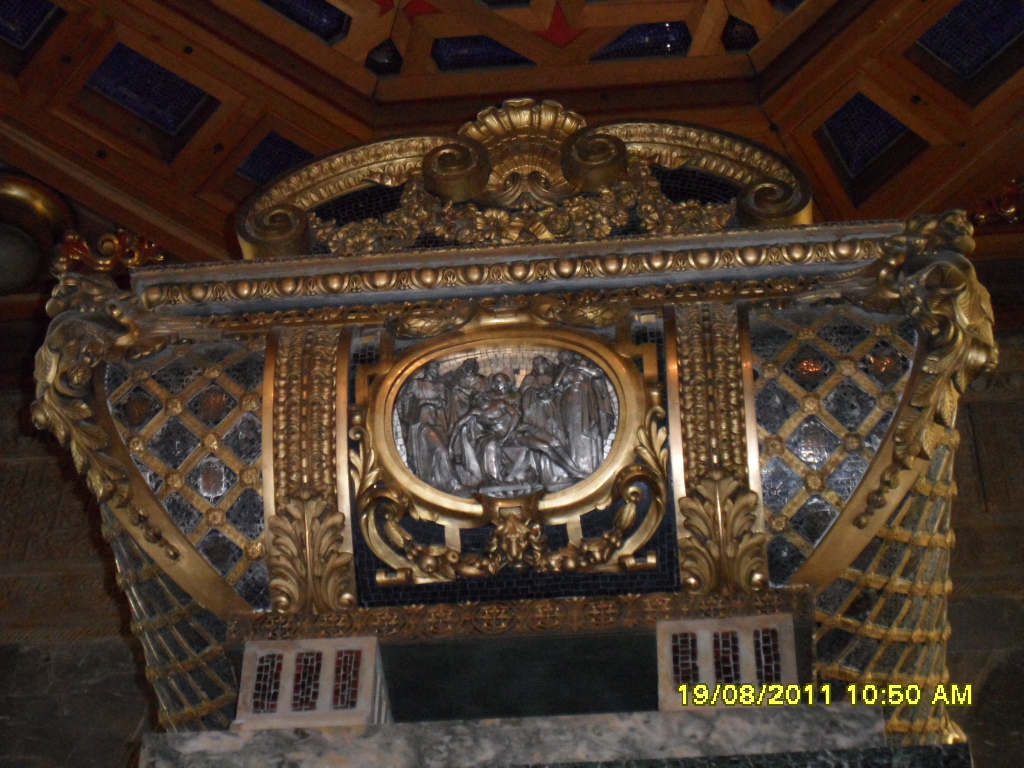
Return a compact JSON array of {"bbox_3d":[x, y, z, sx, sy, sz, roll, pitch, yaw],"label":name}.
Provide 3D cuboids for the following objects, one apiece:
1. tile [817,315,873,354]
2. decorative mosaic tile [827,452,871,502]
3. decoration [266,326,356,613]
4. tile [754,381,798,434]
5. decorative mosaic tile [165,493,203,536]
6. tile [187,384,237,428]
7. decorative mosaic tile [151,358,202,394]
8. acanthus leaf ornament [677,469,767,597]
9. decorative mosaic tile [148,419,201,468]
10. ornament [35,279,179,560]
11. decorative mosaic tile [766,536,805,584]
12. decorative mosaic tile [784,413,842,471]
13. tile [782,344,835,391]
[{"bbox_3d":[0.739,-0.108,5.277,0.117,0.096,0.020,-3,-30,6],"label":"tile"},{"bbox_3d":[0.741,0.203,5.214,0.094,0.020,0.103,-3,-87,6],"label":"decorative mosaic tile"},{"bbox_3d":[-0.447,0.195,5.327,0.200,0.630,0.130,-3,-10,6],"label":"decoration"},{"bbox_3d":[0.586,0.052,5.243,0.095,0.118,0.020,-3,-12,6],"label":"tile"},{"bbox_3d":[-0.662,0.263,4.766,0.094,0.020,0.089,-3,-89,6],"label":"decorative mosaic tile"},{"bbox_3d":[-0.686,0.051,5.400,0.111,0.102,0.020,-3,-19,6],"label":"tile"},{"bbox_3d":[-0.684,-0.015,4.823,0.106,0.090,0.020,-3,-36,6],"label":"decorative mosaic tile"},{"bbox_3d":[0.461,0.327,5.209,0.200,0.085,0.285,-3,-86,6],"label":"acanthus leaf ornament"},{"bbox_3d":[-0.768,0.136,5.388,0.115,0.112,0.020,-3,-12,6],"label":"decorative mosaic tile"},{"bbox_3d":[-0.927,0.071,5.382,0.180,0.600,0.190,-28,-12,28],"label":"ornament"},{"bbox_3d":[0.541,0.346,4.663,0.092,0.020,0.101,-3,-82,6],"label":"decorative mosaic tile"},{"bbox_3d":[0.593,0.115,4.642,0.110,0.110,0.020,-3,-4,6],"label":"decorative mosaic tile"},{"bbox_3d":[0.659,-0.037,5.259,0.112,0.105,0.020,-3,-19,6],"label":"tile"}]

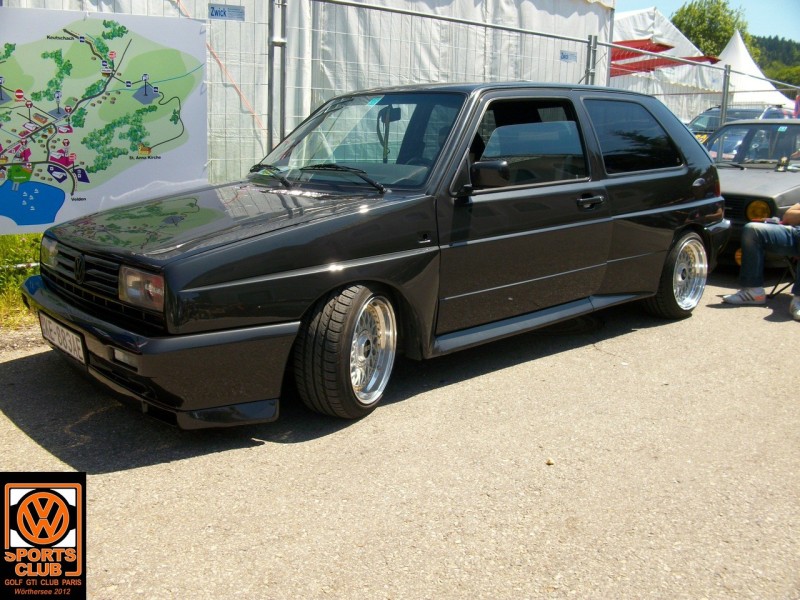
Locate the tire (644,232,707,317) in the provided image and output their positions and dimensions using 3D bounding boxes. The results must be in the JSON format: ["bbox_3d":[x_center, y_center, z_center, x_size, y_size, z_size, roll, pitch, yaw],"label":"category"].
[{"bbox_3d":[1.674,-0.166,4.776,0.550,0.550,0.205,-11,17,-40],"label":"tire"}]

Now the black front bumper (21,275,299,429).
[{"bbox_3d":[-1.129,0.136,3.349,0.620,0.430,1.660,-11,17,-40],"label":"black front bumper"}]

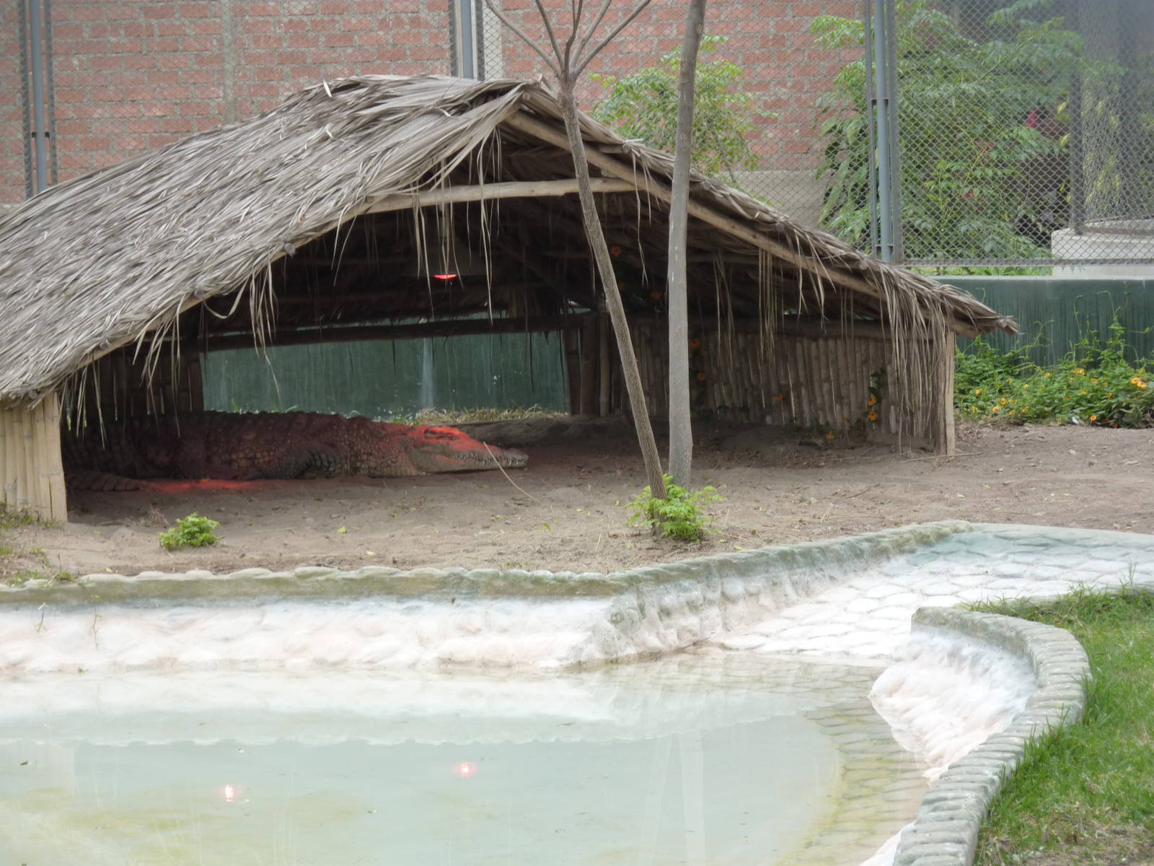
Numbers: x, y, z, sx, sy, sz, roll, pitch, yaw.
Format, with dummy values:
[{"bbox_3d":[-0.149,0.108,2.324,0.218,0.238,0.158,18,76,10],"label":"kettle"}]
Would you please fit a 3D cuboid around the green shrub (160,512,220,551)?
[{"bbox_3d":[-1.738,0.443,22.000,0.270,0.155,0.240,-2,3,0],"label":"green shrub"}]

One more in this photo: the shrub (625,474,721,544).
[{"bbox_3d":[0.429,0.330,21.500,0.420,0.270,0.380,-2,3,0],"label":"shrub"}]

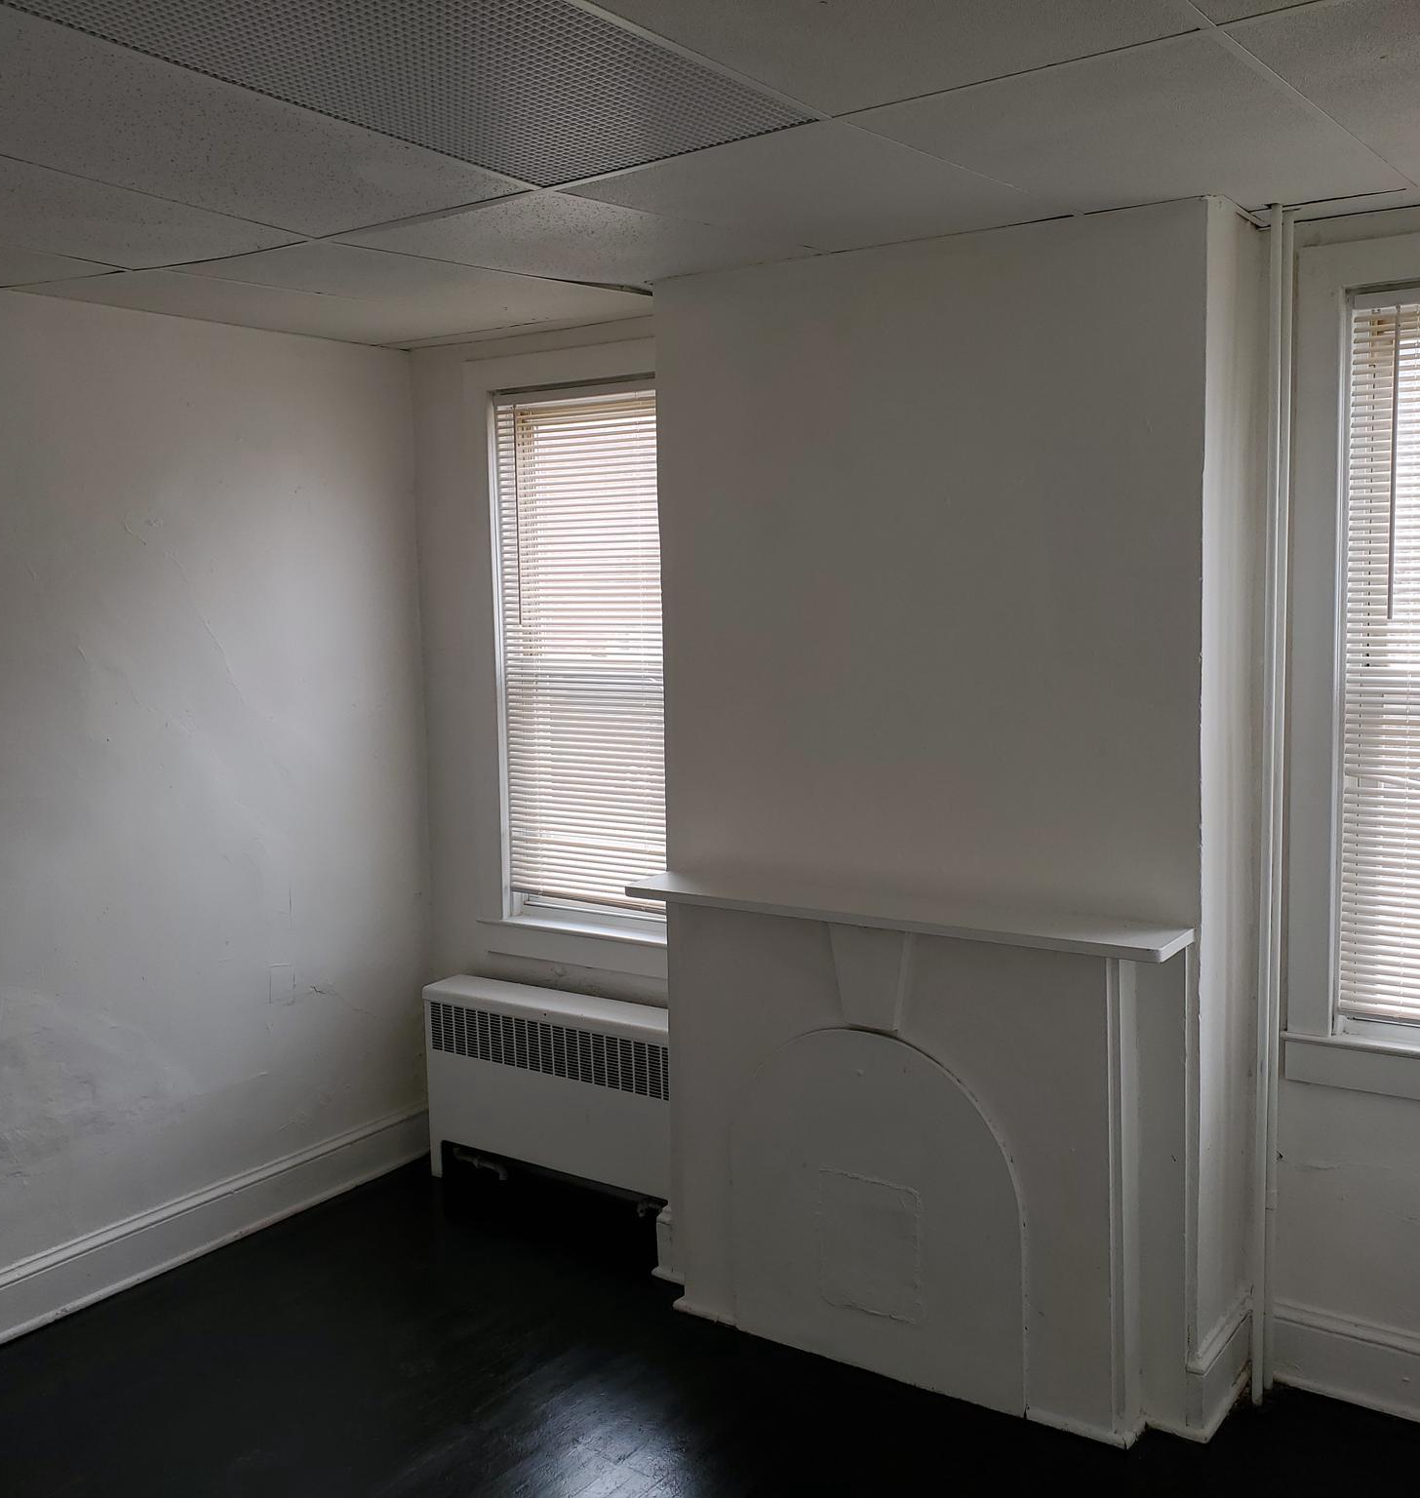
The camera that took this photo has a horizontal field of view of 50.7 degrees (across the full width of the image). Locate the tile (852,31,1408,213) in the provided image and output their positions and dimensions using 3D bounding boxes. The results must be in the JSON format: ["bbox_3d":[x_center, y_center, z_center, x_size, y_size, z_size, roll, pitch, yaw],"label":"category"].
[{"bbox_3d":[0.788,-1.063,2.659,0.610,0.020,1.130,3,7,38],"label":"tile"}]

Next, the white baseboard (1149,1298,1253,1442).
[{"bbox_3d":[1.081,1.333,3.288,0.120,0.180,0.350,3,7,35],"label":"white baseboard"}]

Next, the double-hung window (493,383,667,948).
[{"bbox_3d":[-0.334,-0.261,4.368,0.680,1.570,0.100,3,7,35],"label":"double-hung window"}]

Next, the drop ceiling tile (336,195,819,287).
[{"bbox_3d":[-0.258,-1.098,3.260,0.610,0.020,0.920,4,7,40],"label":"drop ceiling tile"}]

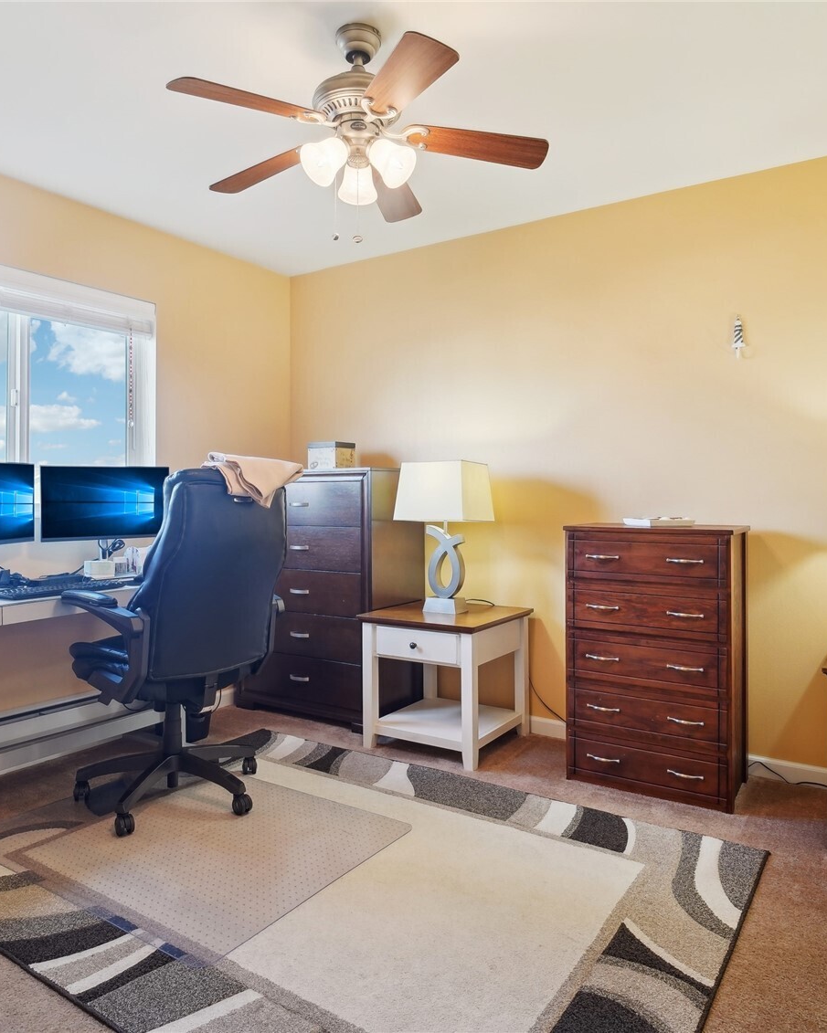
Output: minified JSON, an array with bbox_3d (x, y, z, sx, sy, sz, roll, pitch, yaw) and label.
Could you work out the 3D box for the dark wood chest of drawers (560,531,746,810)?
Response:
[{"bbox_3d":[0.981,0.558,2.785,0.634,1.028,0.374,1,1,34],"label":"dark wood chest of drawers"}]

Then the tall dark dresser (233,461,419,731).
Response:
[{"bbox_3d":[-0.469,0.405,3.776,0.917,1.308,0.444,1,1,33],"label":"tall dark dresser"}]

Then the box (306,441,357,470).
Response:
[{"bbox_3d":[-0.434,-0.310,3.661,0.182,0.147,0.170,1,1,32],"label":"box"}]

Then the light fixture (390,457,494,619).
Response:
[{"bbox_3d":[0.154,0.104,3.285,0.358,0.707,0.328,1,1,33],"label":"light fixture"}]

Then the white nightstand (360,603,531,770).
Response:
[{"bbox_3d":[0.160,0.766,3.280,0.621,0.613,0.604,1,1,33],"label":"white nightstand"}]

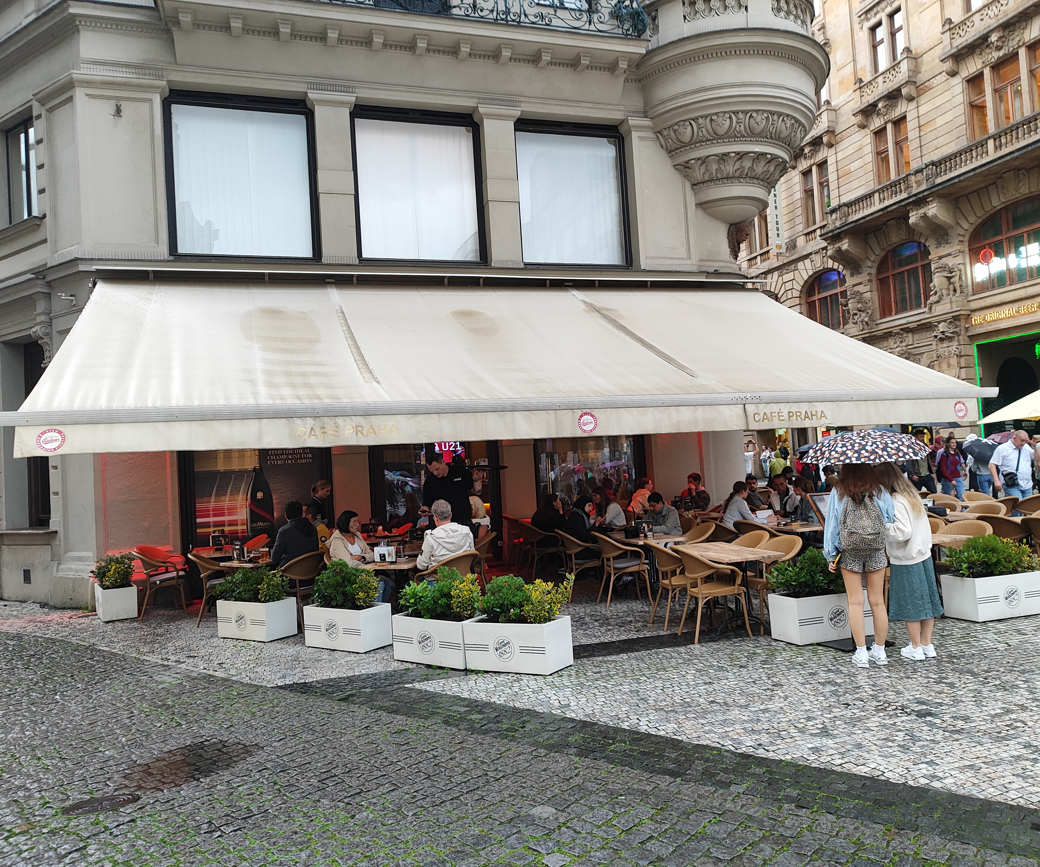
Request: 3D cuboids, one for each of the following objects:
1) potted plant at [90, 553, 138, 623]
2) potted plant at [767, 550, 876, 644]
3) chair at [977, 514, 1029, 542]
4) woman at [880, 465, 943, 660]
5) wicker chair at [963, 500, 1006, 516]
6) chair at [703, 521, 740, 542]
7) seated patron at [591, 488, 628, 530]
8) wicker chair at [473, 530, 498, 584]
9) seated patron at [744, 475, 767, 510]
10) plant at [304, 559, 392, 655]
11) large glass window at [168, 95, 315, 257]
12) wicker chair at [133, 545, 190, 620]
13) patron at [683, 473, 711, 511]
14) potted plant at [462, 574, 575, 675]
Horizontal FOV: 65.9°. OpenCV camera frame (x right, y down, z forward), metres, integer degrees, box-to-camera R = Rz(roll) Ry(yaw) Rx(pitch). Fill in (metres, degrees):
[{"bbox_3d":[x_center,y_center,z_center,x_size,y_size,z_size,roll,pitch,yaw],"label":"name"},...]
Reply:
[{"bbox_3d":[-5.415,2.029,10.743,0.435,0.822,0.822,-2,-3,-33],"label":"potted plant"},{"bbox_3d":[2.736,1.442,7.297,0.862,0.801,0.445,-2,-3,-19],"label":"potted plant"},{"bbox_3d":[5.397,1.297,8.835,0.600,0.850,0.580,-3,-2,-15],"label":"chair"},{"bbox_3d":[3.108,0.956,6.387,0.460,1.610,0.400,-3,-2,-22],"label":"woman"},{"bbox_3d":[5.735,1.300,9.927,0.610,0.850,0.580,-2,-3,-29],"label":"wicker chair"},{"bbox_3d":[2.845,1.573,10.851,0.600,0.840,0.570,-3,-2,-18],"label":"chair"},{"bbox_3d":[1.212,1.428,11.201,0.740,1.290,0.480,-3,-2,-15],"label":"seated patron"},{"bbox_3d":[-0.644,1.755,10.470,0.600,0.840,0.570,-3,-2,-3],"label":"wicker chair"},{"bbox_3d":[3.762,1.347,12.503,0.750,1.340,0.550,-5,-3,30],"label":"seated patron"},{"bbox_3d":[-1.739,1.708,8.066,0.822,0.841,0.425,-5,-3,35],"label":"plant"},{"bbox_3d":[-4.309,-3.938,12.416,2.119,2.519,0.150,-3,-2,-18],"label":"large glass window"},{"bbox_3d":[-4.766,1.960,10.582,0.610,0.850,0.580,-2,-2,-25],"label":"wicker chair"},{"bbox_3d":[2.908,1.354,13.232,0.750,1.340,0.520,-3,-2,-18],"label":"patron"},{"bbox_3d":[-0.033,1.588,6.709,0.808,0.717,0.414,-5,-2,26],"label":"potted plant"}]

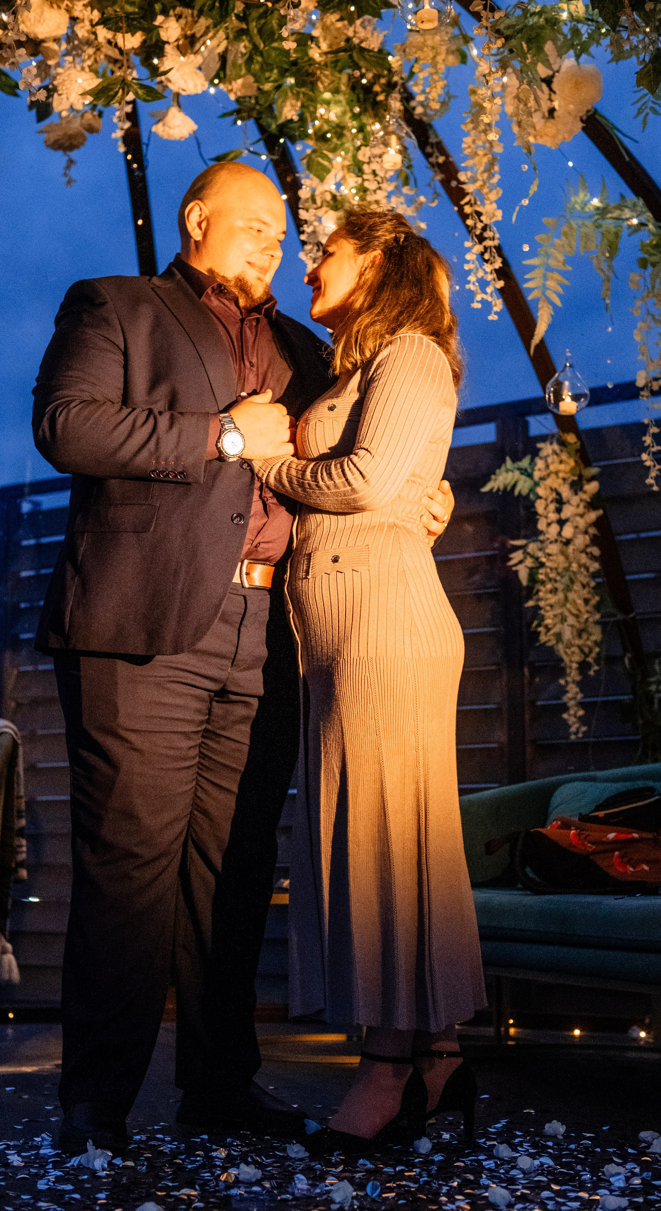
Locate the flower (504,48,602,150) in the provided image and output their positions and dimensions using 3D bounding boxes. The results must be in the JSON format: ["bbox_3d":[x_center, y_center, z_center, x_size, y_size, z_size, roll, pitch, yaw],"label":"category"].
[{"bbox_3d":[0.491,-1.115,3.700,0.215,0.210,0.160,0,-9,0],"label":"flower"}]

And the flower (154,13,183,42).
[{"bbox_3d":[-0.344,-1.227,3.570,0.056,0.054,0.050,0,-8,0],"label":"flower"}]

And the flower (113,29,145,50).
[{"bbox_3d":[-0.435,-1.219,3.620,0.062,0.042,0.055,1,-8,-10],"label":"flower"}]

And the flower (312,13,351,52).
[{"bbox_3d":[0.002,-1.233,3.620,0.075,0.078,0.065,0,-8,0],"label":"flower"}]

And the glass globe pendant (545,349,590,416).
[{"bbox_3d":[0.487,-0.457,3.450,0.092,0.136,0.092,0,-9,0],"label":"glass globe pendant"}]

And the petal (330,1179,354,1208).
[{"bbox_3d":[0.017,0.836,2.390,0.033,0.033,0.030,0,-9,0],"label":"petal"}]

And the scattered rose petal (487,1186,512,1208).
[{"bbox_3d":[0.241,0.840,2.390,0.035,0.026,0.032,0,-9,0],"label":"scattered rose petal"}]

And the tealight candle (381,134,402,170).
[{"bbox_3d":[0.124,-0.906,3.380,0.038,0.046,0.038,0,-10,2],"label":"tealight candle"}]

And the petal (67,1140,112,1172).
[{"bbox_3d":[-0.394,0.890,2.724,0.068,0.042,0.055,0,-8,0],"label":"petal"}]

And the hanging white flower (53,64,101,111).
[{"bbox_3d":[-0.516,-1.053,3.420,0.100,0.090,0.085,0,-9,0],"label":"hanging white flower"}]

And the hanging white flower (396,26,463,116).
[{"bbox_3d":[0.218,-1.178,3.700,0.148,0.190,0.130,0,-9,0],"label":"hanging white flower"}]

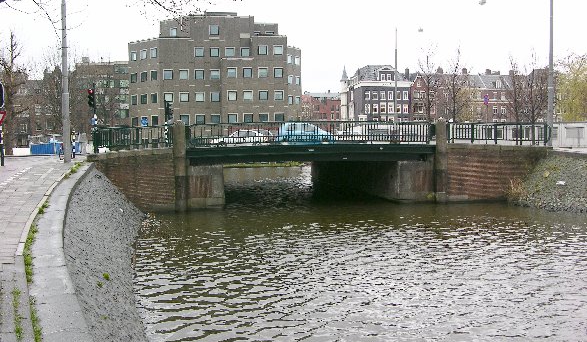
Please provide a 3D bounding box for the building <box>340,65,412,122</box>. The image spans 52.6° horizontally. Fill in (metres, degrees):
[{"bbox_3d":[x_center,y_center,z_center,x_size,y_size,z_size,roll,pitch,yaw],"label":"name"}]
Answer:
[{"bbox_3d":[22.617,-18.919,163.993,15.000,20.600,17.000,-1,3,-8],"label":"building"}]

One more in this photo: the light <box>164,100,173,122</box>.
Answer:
[{"bbox_3d":[-6.701,-3.248,31.861,0.380,0.980,0.330,0,3,12],"label":"light"}]

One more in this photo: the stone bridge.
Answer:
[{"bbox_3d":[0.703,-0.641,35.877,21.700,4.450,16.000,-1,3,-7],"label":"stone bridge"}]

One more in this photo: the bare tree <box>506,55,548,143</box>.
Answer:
[{"bbox_3d":[18.128,-5.481,45.772,3.300,7.100,3.300,-1,3,0],"label":"bare tree"}]

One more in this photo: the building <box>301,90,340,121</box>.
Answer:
[{"bbox_3d":[9.791,-20.240,221.205,16.000,16.910,13.000,-1,3,-3],"label":"building"}]

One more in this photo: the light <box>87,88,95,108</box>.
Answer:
[{"bbox_3d":[-9.671,-3.486,28.339,0.330,0.920,0.330,0,3,9],"label":"light"}]

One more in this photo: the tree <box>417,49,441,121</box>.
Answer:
[{"bbox_3d":[11.812,-6.351,51.727,2.400,8.390,2.400,-1,3,0],"label":"tree"}]

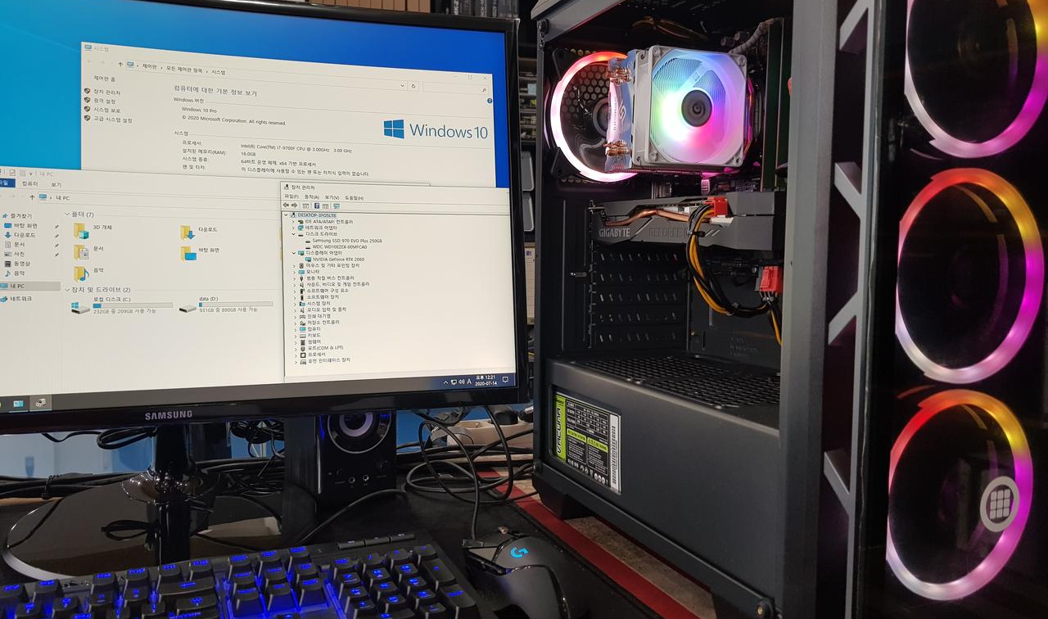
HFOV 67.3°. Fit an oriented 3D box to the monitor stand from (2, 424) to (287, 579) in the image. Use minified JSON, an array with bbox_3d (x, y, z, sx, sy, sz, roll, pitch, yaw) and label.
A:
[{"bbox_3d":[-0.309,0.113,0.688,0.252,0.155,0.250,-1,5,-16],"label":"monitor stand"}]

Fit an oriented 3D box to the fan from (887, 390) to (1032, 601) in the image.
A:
[{"bbox_3d":[0.240,0.103,0.451,0.120,0.120,0.026,-2,5,-23],"label":"fan"}]

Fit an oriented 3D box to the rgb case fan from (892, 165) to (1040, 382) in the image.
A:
[{"bbox_3d":[0.241,-0.019,0.441,0.120,0.120,0.026,-2,5,-23],"label":"rgb case fan"}]

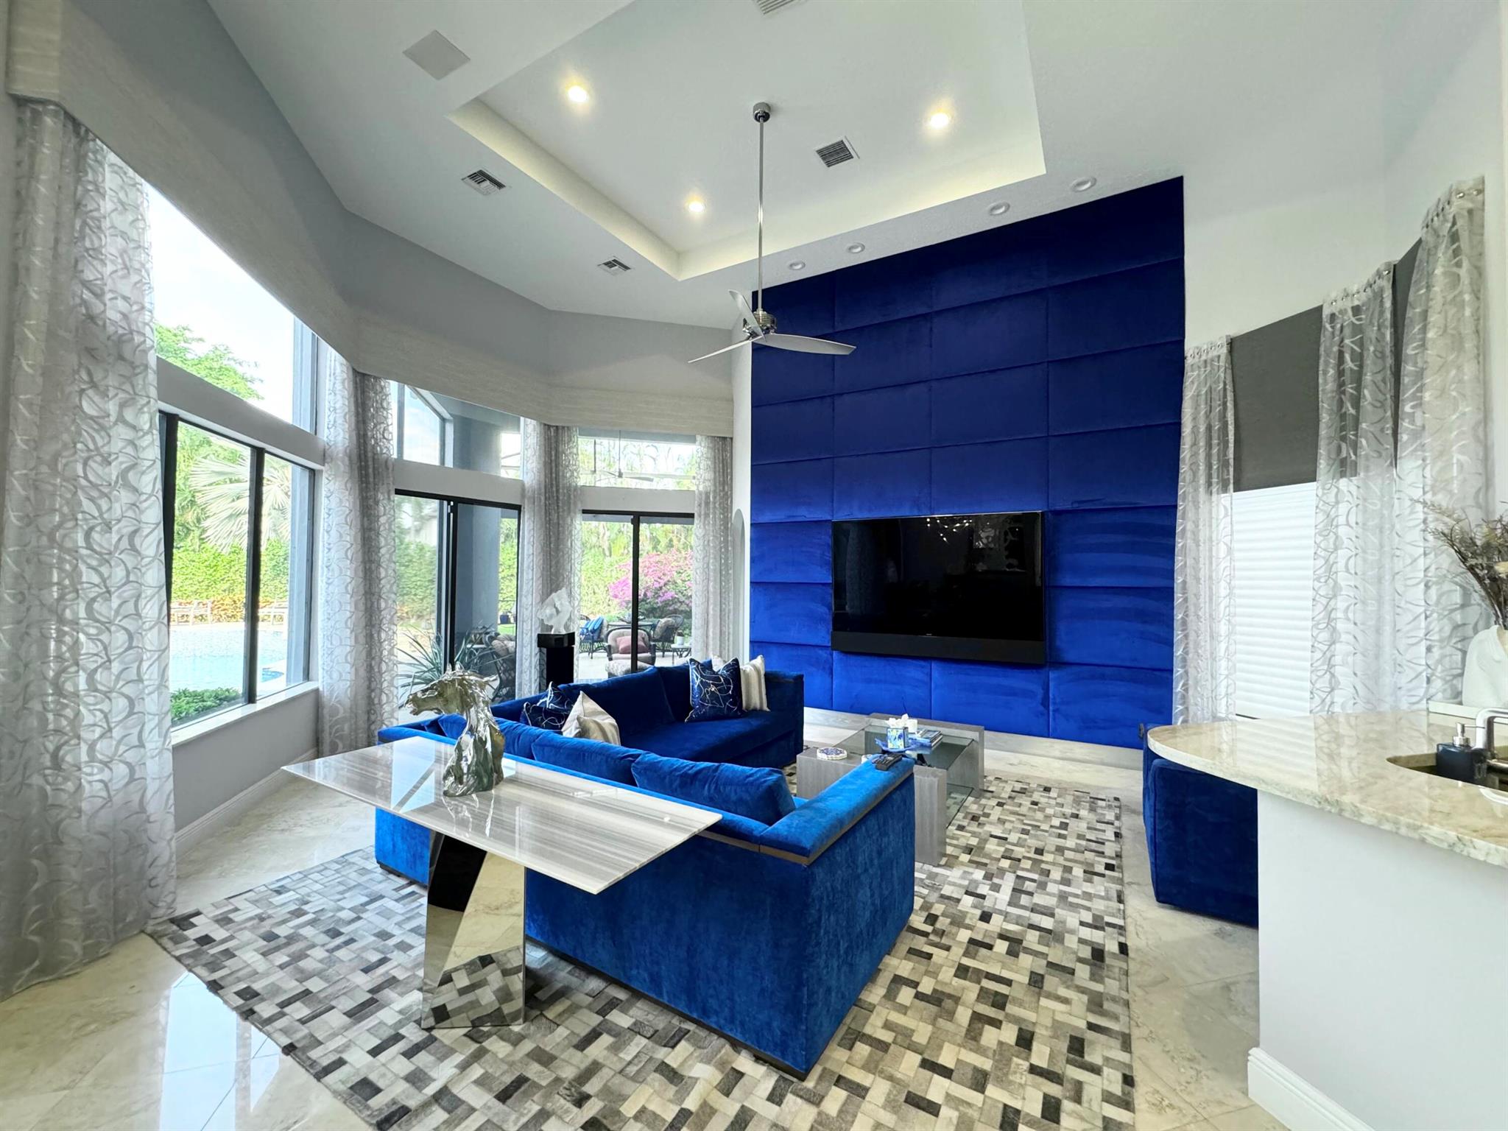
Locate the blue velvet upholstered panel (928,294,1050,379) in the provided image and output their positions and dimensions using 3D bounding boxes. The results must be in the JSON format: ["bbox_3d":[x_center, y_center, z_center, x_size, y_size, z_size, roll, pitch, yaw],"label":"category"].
[{"bbox_3d":[2.014,-1.983,5.261,0.944,0.618,0.072,0,-1,31],"label":"blue velvet upholstered panel"}]

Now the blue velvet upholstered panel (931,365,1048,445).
[{"bbox_3d":[2.011,-1.366,5.252,0.944,0.615,0.072,0,-1,31],"label":"blue velvet upholstered panel"}]

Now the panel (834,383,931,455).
[{"bbox_3d":[1.176,-1.348,5.667,0.943,0.610,0.060,0,-1,30],"label":"panel"}]

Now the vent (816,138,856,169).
[{"bbox_3d":[0.644,-3.197,4.755,0.256,0.031,0.256,0,-1,31],"label":"vent"}]

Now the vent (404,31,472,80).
[{"bbox_3d":[-1.831,-2.938,3.525,0.305,0.020,0.215,0,-1,30],"label":"vent"}]

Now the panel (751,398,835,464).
[{"bbox_3d":[0.387,-1.359,6.211,0.940,0.615,0.072,0,-1,31],"label":"panel"}]

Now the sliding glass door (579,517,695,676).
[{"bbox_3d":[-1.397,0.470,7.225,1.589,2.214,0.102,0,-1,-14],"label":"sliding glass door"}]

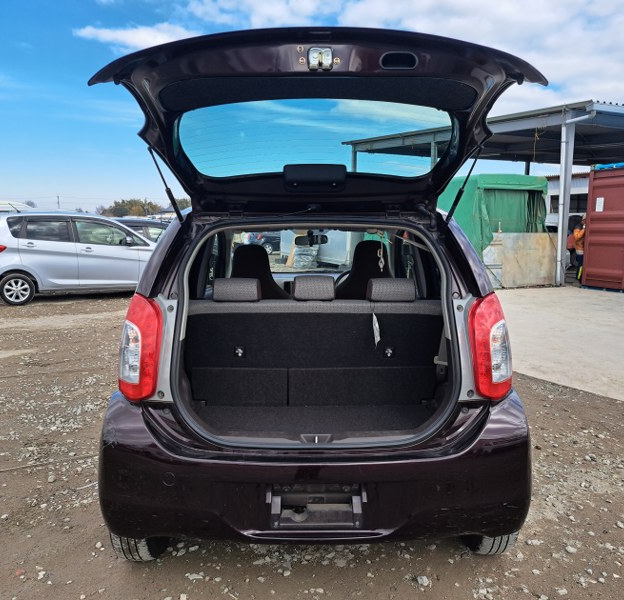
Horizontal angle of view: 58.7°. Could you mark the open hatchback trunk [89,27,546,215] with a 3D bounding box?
[{"bbox_3d":[0.018,-0.497,1.791,1.250,0.470,0.940,0,7,-1],"label":"open hatchback trunk"}]

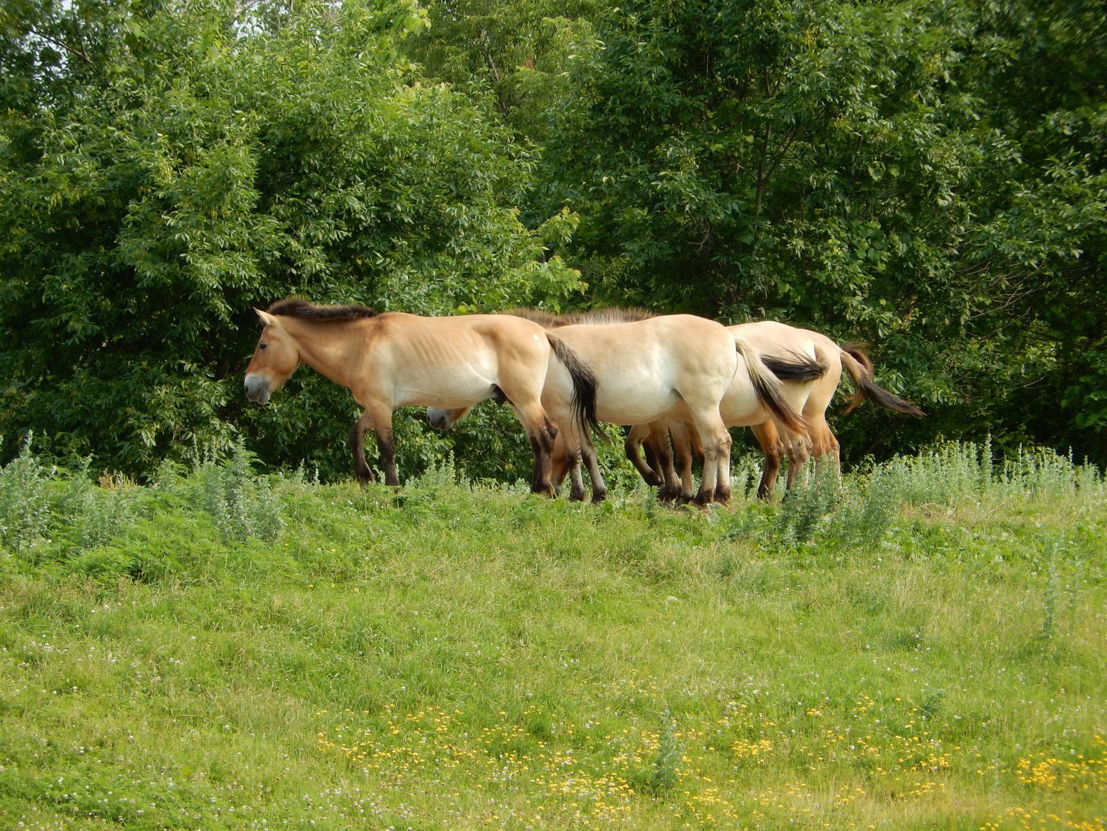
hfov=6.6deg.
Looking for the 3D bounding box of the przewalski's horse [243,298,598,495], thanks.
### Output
[{"bbox_3d":[-0.982,-0.130,70.300,2.537,1.450,0.520,0,1,7],"label":"przewalski's horse"}]

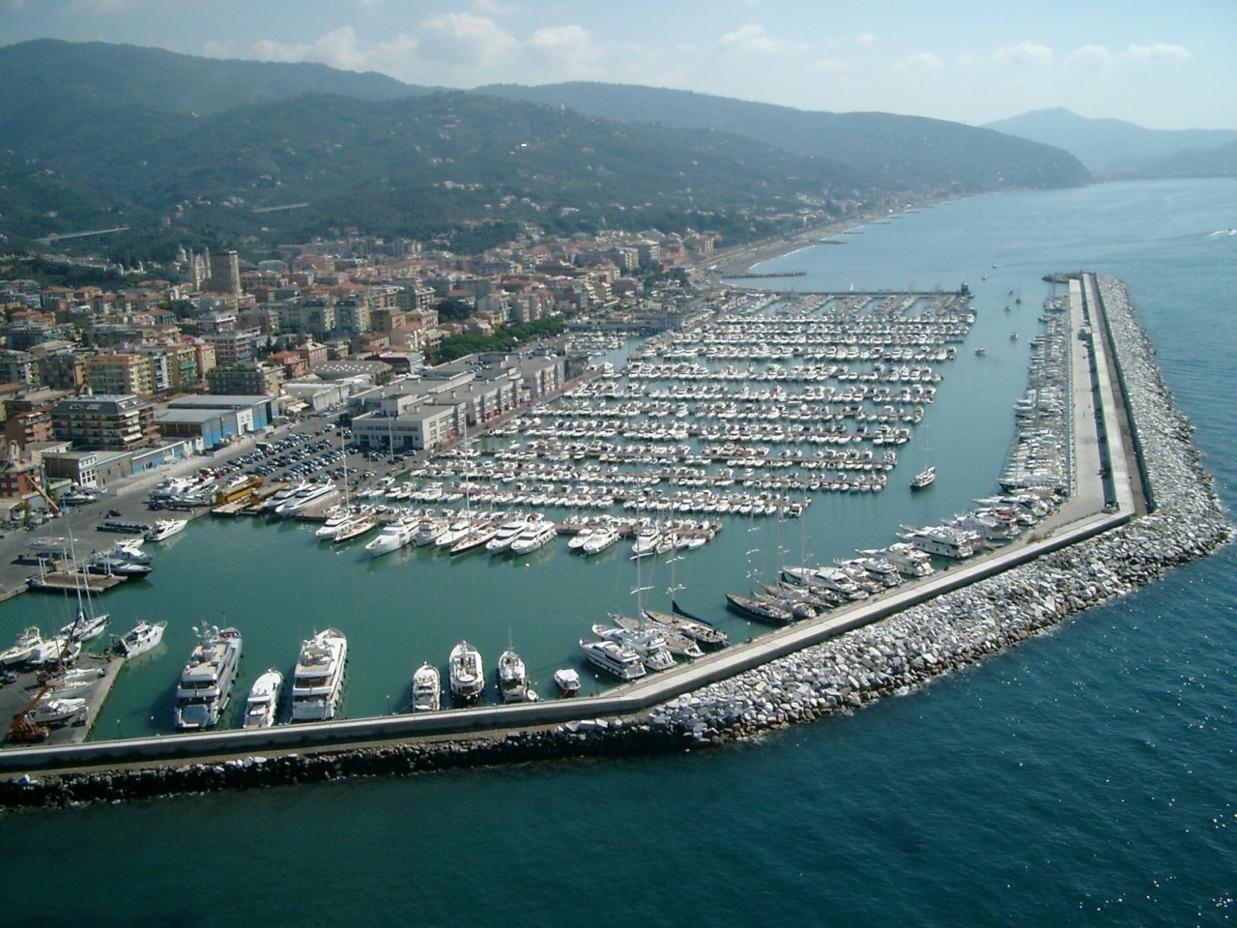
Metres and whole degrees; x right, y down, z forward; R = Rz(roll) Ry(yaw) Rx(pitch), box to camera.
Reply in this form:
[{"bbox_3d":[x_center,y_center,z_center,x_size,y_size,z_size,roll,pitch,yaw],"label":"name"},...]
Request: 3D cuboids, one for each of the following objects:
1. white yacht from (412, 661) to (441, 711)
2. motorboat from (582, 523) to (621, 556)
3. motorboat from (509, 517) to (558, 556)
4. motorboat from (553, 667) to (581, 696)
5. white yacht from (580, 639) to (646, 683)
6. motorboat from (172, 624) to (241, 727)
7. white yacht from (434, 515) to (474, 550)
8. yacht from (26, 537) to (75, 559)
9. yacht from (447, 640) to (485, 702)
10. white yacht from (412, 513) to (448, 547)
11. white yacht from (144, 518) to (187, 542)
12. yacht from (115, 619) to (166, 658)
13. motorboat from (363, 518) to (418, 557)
[{"bbox_3d":[-37.950,43.090,260.980,5.100,5.200,18.000,-3,13,-7],"label":"white yacht"},{"bbox_3d":[-5.330,20.260,360.420,4.800,6.000,19.000,3,13,21],"label":"motorboat"},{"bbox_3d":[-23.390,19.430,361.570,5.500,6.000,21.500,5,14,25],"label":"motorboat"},{"bbox_3d":[-10.280,43.150,263.640,3.200,3.200,7.800,-6,13,-17],"label":"motorboat"},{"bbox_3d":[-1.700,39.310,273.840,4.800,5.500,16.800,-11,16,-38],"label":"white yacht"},{"bbox_3d":[-81.940,39.690,266.150,8.000,13.500,38.500,-3,12,-6],"label":"motorboat"},{"bbox_3d":[-46.090,19.230,370.030,5.300,6.500,21.000,3,13,20],"label":"white yacht"},{"bbox_3d":[-155.310,23.400,362.370,13.000,5.700,3.800,2,13,18],"label":"yacht"},{"bbox_3d":[-30.680,40.370,265.850,6.400,9.000,19.500,-4,13,-8],"label":"yacht"},{"bbox_3d":[-52.710,18.140,369.200,5.000,6.200,18.000,3,14,19],"label":"white yacht"},{"bbox_3d":[-129.280,17.720,380.100,4.400,5.000,14.000,4,14,22],"label":"white yacht"},{"bbox_3d":[-104.560,37.140,291.220,4.200,5.800,13.300,5,14,25],"label":"yacht"},{"bbox_3d":[-63.290,19.650,367.240,6.500,8.000,29.000,2,13,19],"label":"motorboat"}]

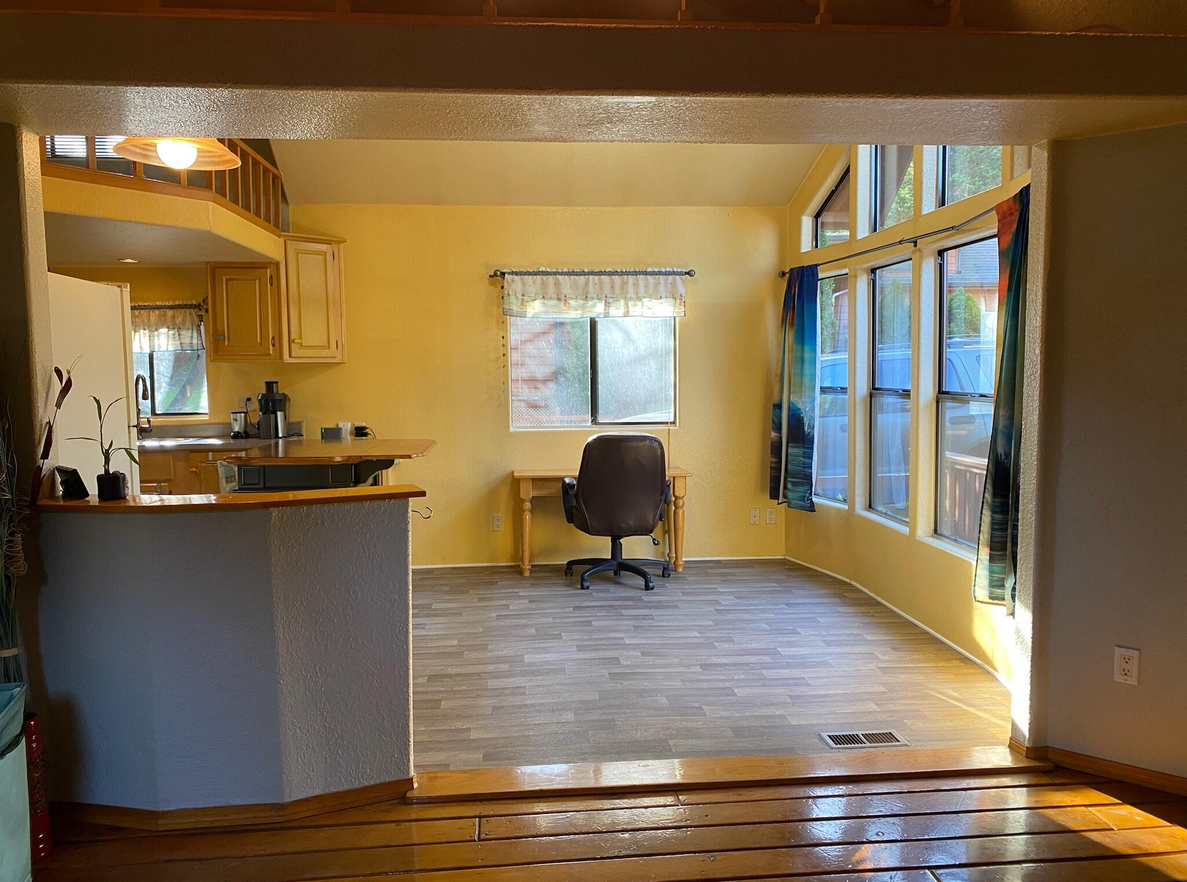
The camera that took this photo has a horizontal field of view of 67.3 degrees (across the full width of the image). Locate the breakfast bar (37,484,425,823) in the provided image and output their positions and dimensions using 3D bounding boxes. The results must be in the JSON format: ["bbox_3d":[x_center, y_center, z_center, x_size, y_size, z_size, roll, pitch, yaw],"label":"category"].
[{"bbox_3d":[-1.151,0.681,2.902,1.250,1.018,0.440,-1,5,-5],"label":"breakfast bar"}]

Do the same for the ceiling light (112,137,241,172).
[{"bbox_3d":[-1.502,-1.108,3.207,0.450,0.230,0.450,-1,5,-5],"label":"ceiling light"}]

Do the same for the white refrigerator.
[{"bbox_3d":[-2.351,0.257,3.432,0.820,1.740,0.760,-1,5,-5],"label":"white refrigerator"}]

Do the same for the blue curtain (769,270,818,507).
[{"bbox_3d":[1.333,-0.352,5.941,0.150,1.620,0.440,-2,5,-17],"label":"blue curtain"}]

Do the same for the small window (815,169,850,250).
[{"bbox_3d":[1.643,-1.596,5.976,0.100,0.599,0.558,-2,5,-18],"label":"small window"}]

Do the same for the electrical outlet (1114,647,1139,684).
[{"bbox_3d":[1.783,0.753,2.981,0.071,0.115,0.012,3,6,38],"label":"electrical outlet"}]

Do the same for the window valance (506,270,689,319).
[{"bbox_3d":[0.011,-1.035,6.297,1.305,0.342,0.110,-1,5,-4],"label":"window valance"}]

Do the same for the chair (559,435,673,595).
[{"bbox_3d":[0.134,0.416,5.735,0.670,0.980,0.660,-1,5,-5],"label":"chair"}]

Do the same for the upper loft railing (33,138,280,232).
[{"bbox_3d":[-2.417,-1.536,5.095,0.730,0.440,2.050,-1,5,-4],"label":"upper loft railing"}]

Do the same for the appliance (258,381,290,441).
[{"bbox_3d":[-2.100,-0.216,5.850,0.200,0.400,0.230,-1,5,-5],"label":"appliance"}]

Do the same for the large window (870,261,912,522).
[{"bbox_3d":[1.815,-0.285,5.316,0.100,1.527,0.725,-1,5,-6],"label":"large window"}]

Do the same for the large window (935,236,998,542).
[{"bbox_3d":[1.908,-0.219,4.466,0.100,1.527,0.725,-1,5,-6],"label":"large window"}]

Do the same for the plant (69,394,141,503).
[{"bbox_3d":[-1.529,0.023,2.788,0.190,0.326,0.160,-1,5,-4],"label":"plant"}]

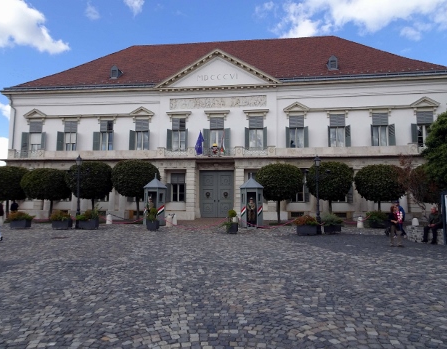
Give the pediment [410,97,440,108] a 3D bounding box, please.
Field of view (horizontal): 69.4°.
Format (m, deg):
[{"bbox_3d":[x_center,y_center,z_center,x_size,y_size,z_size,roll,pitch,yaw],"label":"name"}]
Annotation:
[{"bbox_3d":[18.370,-6.594,29.569,2.584,1.005,0.400,0,-5,7],"label":"pediment"}]

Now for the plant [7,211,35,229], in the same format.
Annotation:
[{"bbox_3d":[-12.446,2.776,19.991,1.400,1.020,0.700,0,-5,6],"label":"plant"}]

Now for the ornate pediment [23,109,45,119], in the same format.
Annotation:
[{"bbox_3d":[-17.421,-5.622,29.869,2.050,0.851,0.380,0,-5,6],"label":"ornate pediment"}]

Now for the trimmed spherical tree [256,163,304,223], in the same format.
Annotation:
[{"bbox_3d":[4.457,1.471,25.627,3.726,4.786,3.726,0,-5,7],"label":"trimmed spherical tree"}]

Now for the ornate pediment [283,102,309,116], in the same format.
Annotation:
[{"bbox_3d":[6.242,-5.552,27.616,2.208,1.128,0.400,0,-5,6],"label":"ornate pediment"}]

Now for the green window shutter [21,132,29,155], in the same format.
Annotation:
[{"bbox_3d":[-18.856,-2.794,30.731,0.665,2.424,0.060,1,-5,-6],"label":"green window shutter"}]

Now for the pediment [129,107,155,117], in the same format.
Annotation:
[{"bbox_3d":[-7.257,-5.619,29.160,2.307,0.926,0.400,0,-5,6],"label":"pediment"}]

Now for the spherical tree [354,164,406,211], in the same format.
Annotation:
[{"bbox_3d":[12.036,1.518,24.750,3.495,4.600,3.495,0,-5,7],"label":"spherical tree"}]

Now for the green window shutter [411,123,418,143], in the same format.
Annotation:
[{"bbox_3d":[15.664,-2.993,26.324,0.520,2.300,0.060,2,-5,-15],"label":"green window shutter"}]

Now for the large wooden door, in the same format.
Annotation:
[{"bbox_3d":[-0.559,1.727,28.188,2.980,4.119,0.150,0,-5,6],"label":"large wooden door"}]

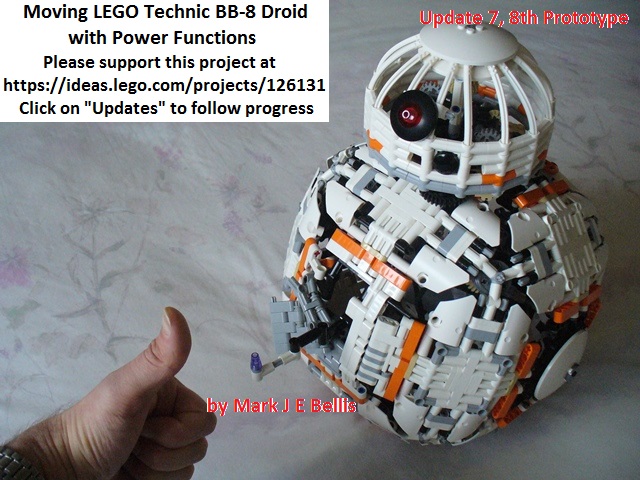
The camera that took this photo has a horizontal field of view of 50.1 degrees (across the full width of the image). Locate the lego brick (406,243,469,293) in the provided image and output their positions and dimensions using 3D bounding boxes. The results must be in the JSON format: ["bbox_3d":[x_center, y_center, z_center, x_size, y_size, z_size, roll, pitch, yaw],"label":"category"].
[{"bbox_3d":[0.082,0.024,0.459,0.039,0.024,0.012,37,11,30],"label":"lego brick"}]

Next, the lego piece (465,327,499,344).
[{"bbox_3d":[0.112,0.065,0.468,0.024,0.008,0.007,12,18,-7],"label":"lego piece"}]

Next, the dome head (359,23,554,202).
[{"bbox_3d":[0.100,-0.105,0.480,0.131,0.092,0.135,0,41,0],"label":"dome head"}]

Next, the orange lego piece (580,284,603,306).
[{"bbox_3d":[0.209,0.043,0.526,0.008,0.008,0.032,9,19,43],"label":"orange lego piece"}]

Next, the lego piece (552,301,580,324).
[{"bbox_3d":[0.176,0.050,0.486,0.007,0.008,0.030,13,22,42],"label":"lego piece"}]

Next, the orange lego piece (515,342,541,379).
[{"bbox_3d":[0.145,0.085,0.479,0.008,0.030,0.007,0,35,-27],"label":"orange lego piece"}]

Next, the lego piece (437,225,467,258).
[{"bbox_3d":[0.090,0.000,0.468,0.008,0.007,0.024,39,82,19],"label":"lego piece"}]

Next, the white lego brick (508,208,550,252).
[{"bbox_3d":[0.143,-0.005,0.478,0.039,0.012,0.020,-18,68,-33],"label":"white lego brick"}]

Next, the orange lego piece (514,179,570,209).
[{"bbox_3d":[0.167,-0.035,0.513,0.072,0.008,0.008,-18,70,-44],"label":"orange lego piece"}]

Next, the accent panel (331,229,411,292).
[{"bbox_3d":[0.037,0.014,0.493,0.072,0.008,0.008,37,11,31],"label":"accent panel"}]

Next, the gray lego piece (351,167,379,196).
[{"bbox_3d":[0.034,-0.041,0.500,0.024,0.007,0.008,-48,50,-8],"label":"gray lego piece"}]

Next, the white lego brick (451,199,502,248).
[{"bbox_3d":[0.111,-0.010,0.465,0.024,0.012,0.039,-37,56,-25],"label":"white lego brick"}]

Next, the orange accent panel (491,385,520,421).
[{"bbox_3d":[0.140,0.122,0.513,0.008,0.032,0.008,1,34,-24],"label":"orange accent panel"}]

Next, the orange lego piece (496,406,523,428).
[{"bbox_3d":[0.149,0.139,0.541,0.029,0.008,0.007,-18,68,-44],"label":"orange lego piece"}]

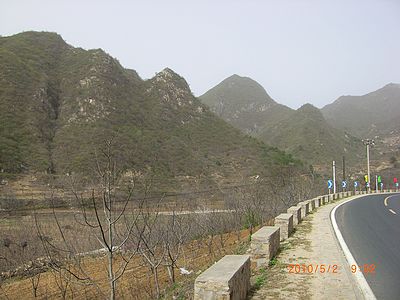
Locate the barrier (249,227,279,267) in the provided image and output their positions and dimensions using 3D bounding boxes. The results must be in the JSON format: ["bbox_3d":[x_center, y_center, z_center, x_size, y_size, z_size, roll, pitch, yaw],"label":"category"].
[{"bbox_3d":[1.501,2.167,9.974,0.391,0.577,1.813,-1,-3,16],"label":"barrier"}]

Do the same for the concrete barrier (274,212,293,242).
[{"bbox_3d":[2.696,2.363,13.884,0.391,0.608,1.813,-1,-3,17],"label":"concrete barrier"}]

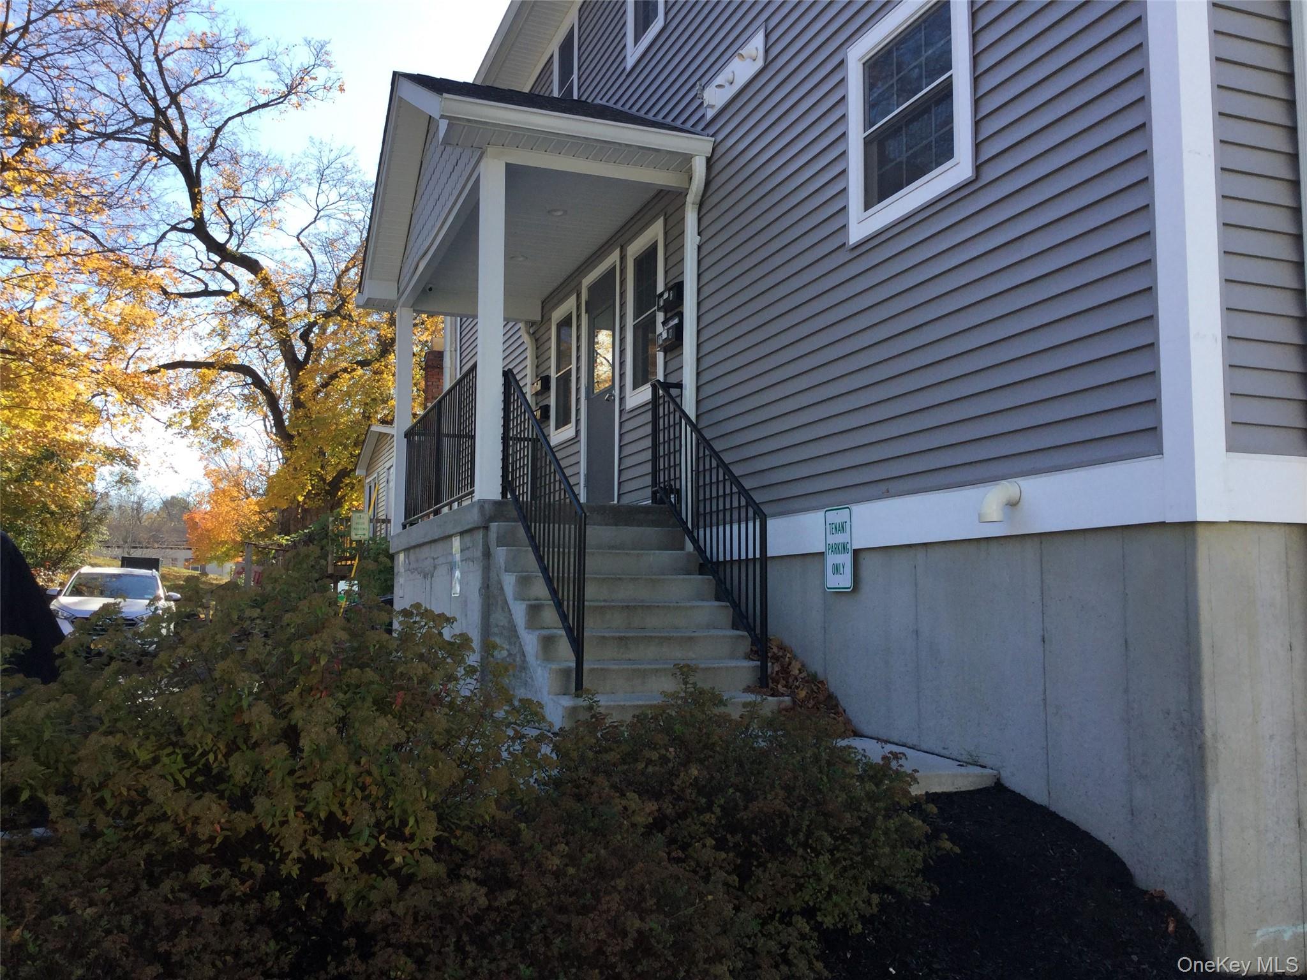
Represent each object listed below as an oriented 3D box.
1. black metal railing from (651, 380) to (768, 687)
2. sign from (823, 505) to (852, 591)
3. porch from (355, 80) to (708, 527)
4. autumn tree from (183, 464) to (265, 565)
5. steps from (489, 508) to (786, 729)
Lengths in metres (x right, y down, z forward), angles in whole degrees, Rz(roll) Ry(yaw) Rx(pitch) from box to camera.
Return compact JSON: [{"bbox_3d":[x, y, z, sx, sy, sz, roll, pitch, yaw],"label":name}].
[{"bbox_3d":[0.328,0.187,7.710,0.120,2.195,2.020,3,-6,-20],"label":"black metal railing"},{"bbox_3d":[0.998,0.322,6.318,0.012,0.457,0.305,3,-6,-20],"label":"sign"},{"bbox_3d":[-1.390,-1.627,10.353,1.930,4.060,5.300,3,-6,-20],"label":"porch"},{"bbox_3d":[-24.800,1.630,68.000,4.900,6.600,4.900,3,-6,-20],"label":"autumn tree"},{"bbox_3d":[-0.180,0.713,7.359,1.360,1.424,1.970,3,-6,-20],"label":"steps"}]

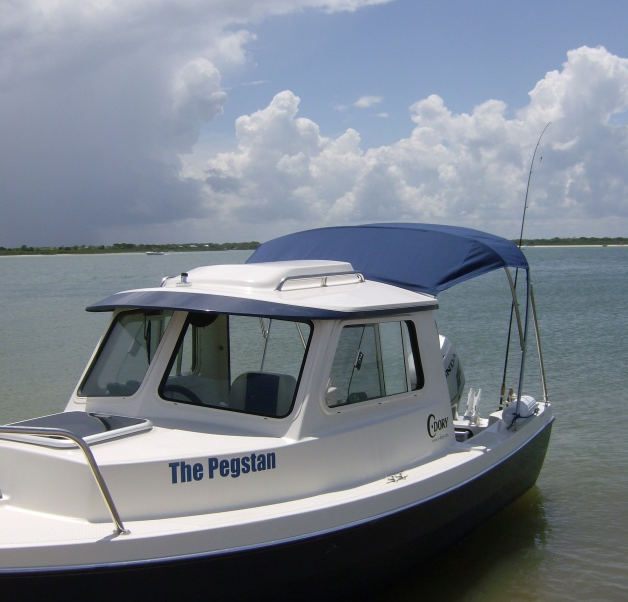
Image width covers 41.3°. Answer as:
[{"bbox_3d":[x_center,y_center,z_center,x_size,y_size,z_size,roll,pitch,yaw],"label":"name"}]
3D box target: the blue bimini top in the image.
[{"bbox_3d":[0.204,-0.267,4.848,1.830,0.400,1.151,2,4,31],"label":"blue bimini top"}]

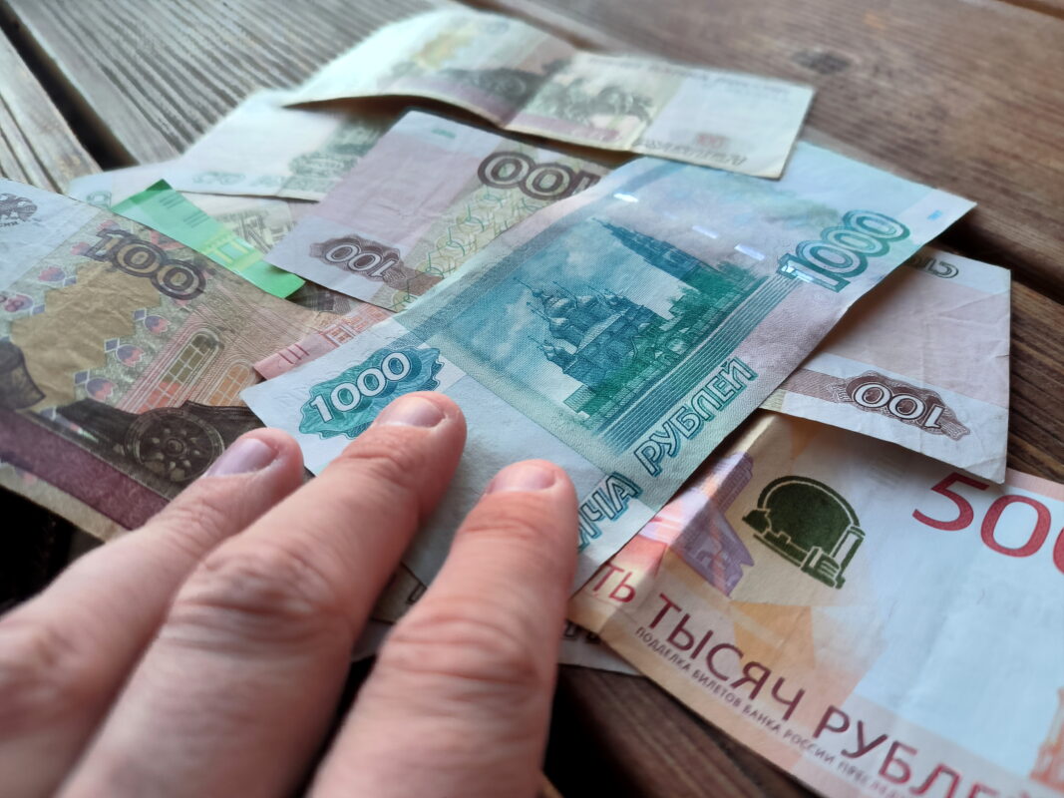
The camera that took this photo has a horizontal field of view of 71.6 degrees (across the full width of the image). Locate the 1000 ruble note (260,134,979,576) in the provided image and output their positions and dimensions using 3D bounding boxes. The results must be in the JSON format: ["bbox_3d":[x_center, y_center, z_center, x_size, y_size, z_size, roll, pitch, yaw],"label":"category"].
[{"bbox_3d":[0.026,-0.023,0.156,0.156,0.009,0.069,-36,55,-29],"label":"1000 ruble note"}]

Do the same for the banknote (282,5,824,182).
[{"bbox_3d":[0.005,-0.096,0.223,0.148,0.011,0.065,15,48,15],"label":"banknote"}]

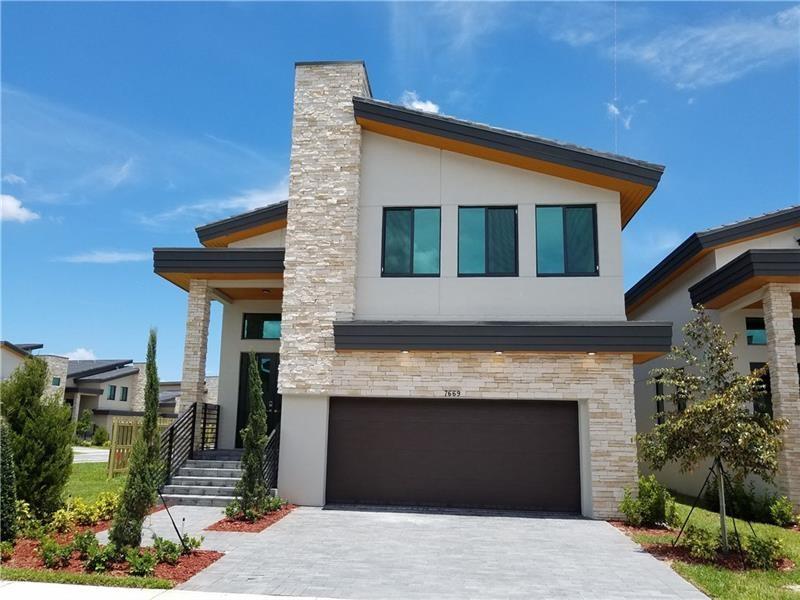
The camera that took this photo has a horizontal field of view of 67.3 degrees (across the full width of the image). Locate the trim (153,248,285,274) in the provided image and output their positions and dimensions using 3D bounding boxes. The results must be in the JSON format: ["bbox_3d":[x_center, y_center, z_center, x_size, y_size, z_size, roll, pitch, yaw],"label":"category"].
[{"bbox_3d":[-3.944,-0.829,13.184,2.969,0.573,0.300,0,-11,6],"label":"trim"}]

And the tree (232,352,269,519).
[{"bbox_3d":[-2.711,2.396,10.911,0.672,2.887,0.672,0,-11,6],"label":"tree"}]

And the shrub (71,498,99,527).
[{"bbox_3d":[-5.128,3.398,9.781,0.460,0.400,0.460,0,-12,6],"label":"shrub"}]

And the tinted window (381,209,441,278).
[{"bbox_3d":[0.240,-1.195,12.346,1.207,1.495,0.100,0,-11,6],"label":"tinted window"}]

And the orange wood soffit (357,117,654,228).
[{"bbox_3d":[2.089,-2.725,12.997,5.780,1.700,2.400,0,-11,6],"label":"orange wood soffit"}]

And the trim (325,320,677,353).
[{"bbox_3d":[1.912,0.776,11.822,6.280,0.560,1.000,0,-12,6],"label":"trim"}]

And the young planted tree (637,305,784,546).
[{"bbox_3d":[4.688,1.852,9.051,2.130,3.565,2.300,0,-11,6],"label":"young planted tree"}]

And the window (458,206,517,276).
[{"bbox_3d":[1.789,-1.193,12.192,1.220,1.498,0.100,0,-11,6],"label":"window"}]

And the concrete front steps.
[{"bbox_3d":[-3.332,3.571,12.068,2.180,0.860,1.520,0,-11,6],"label":"concrete front steps"}]

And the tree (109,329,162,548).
[{"bbox_3d":[-3.666,1.889,8.530,0.550,2.955,0.550,0,-12,6],"label":"tree"}]

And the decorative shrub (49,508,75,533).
[{"bbox_3d":[-5.167,3.315,9.186,0.420,0.340,0.420,0,-12,6],"label":"decorative shrub"}]

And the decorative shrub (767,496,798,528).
[{"bbox_3d":[6.825,3.773,10.722,0.474,0.513,0.474,0,-11,6],"label":"decorative shrub"}]

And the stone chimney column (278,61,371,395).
[{"bbox_3d":[-1.529,-1.525,13.296,1.511,7.181,1.500,0,-9,7],"label":"stone chimney column"}]

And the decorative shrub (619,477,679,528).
[{"bbox_3d":[4.247,3.418,10.279,0.992,0.837,1.000,0,-11,6],"label":"decorative shrub"}]

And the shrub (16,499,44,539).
[{"bbox_3d":[-5.379,3.148,8.759,0.420,0.500,0.420,0,-12,6],"label":"shrub"}]

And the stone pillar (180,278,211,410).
[{"bbox_3d":[-4.799,1.467,14.070,0.410,3.860,0.410,0,-12,6],"label":"stone pillar"}]

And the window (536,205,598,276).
[{"bbox_3d":[3.432,-1.231,12.403,1.250,1.570,0.120,0,-12,6],"label":"window"}]

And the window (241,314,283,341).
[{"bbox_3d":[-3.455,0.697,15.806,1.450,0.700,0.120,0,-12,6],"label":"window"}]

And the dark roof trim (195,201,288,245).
[{"bbox_3d":[-3.780,-1.829,14.586,2.257,1.022,0.400,0,-11,6],"label":"dark roof trim"}]

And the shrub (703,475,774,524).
[{"bbox_3d":[6.688,3.798,11.897,1.300,0.880,1.000,0,-12,6],"label":"shrub"}]

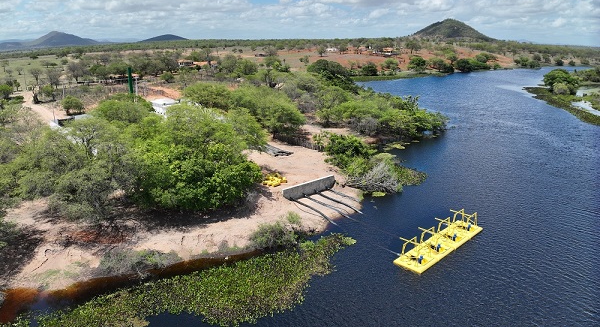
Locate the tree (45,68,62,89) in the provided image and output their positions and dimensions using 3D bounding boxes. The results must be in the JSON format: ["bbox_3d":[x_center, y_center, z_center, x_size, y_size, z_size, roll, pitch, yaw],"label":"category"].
[{"bbox_3d":[-99.460,-34.290,167.790,6.600,8.800,6.400,0,17,0],"label":"tree"}]

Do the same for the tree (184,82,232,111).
[{"bbox_3d":[-24.520,-18.030,111.720,12.700,7.600,11.200,0,17,0],"label":"tree"}]

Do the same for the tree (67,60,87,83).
[{"bbox_3d":[-127.980,-52.450,238.040,11.450,12.100,10.310,-9,19,-26],"label":"tree"}]

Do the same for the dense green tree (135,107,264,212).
[{"bbox_3d":[-11.750,-0.600,49.300,14.500,11.500,12.500,0,17,0],"label":"dense green tree"}]

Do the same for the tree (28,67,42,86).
[{"bbox_3d":[-116.640,-38.360,183.360,5.600,7.800,5.400,0,17,0],"label":"tree"}]

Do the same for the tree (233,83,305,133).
[{"bbox_3d":[-8.760,-15.150,112.070,19.950,11.170,16.960,-2,17,-4],"label":"tree"}]

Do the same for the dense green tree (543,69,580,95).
[{"bbox_3d":[104.360,-32.370,166.130,13.000,9.800,11.800,0,17,0],"label":"dense green tree"}]

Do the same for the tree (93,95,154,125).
[{"bbox_3d":[-45.660,-12.470,107.540,16.040,9.610,13.630,-7,18,-22],"label":"tree"}]

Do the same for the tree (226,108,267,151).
[{"bbox_3d":[-9.000,-4.970,67.400,6.800,7.600,6.500,0,17,0],"label":"tree"}]

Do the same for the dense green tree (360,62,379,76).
[{"bbox_3d":[38.540,-52.700,230.640,9.800,7.500,9.000,0,17,0],"label":"dense green tree"}]

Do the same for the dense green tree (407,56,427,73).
[{"bbox_3d":[92.110,-78.510,328.670,15.810,12.090,14.230,4,17,15],"label":"dense green tree"}]

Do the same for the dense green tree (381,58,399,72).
[{"bbox_3d":[71.120,-78.510,330.340,14.300,9.740,12.870,3,17,11],"label":"dense green tree"}]

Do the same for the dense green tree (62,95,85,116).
[{"bbox_3d":[-74.900,-19.350,137.470,7.280,6.440,6.550,-9,19,-27],"label":"dense green tree"}]

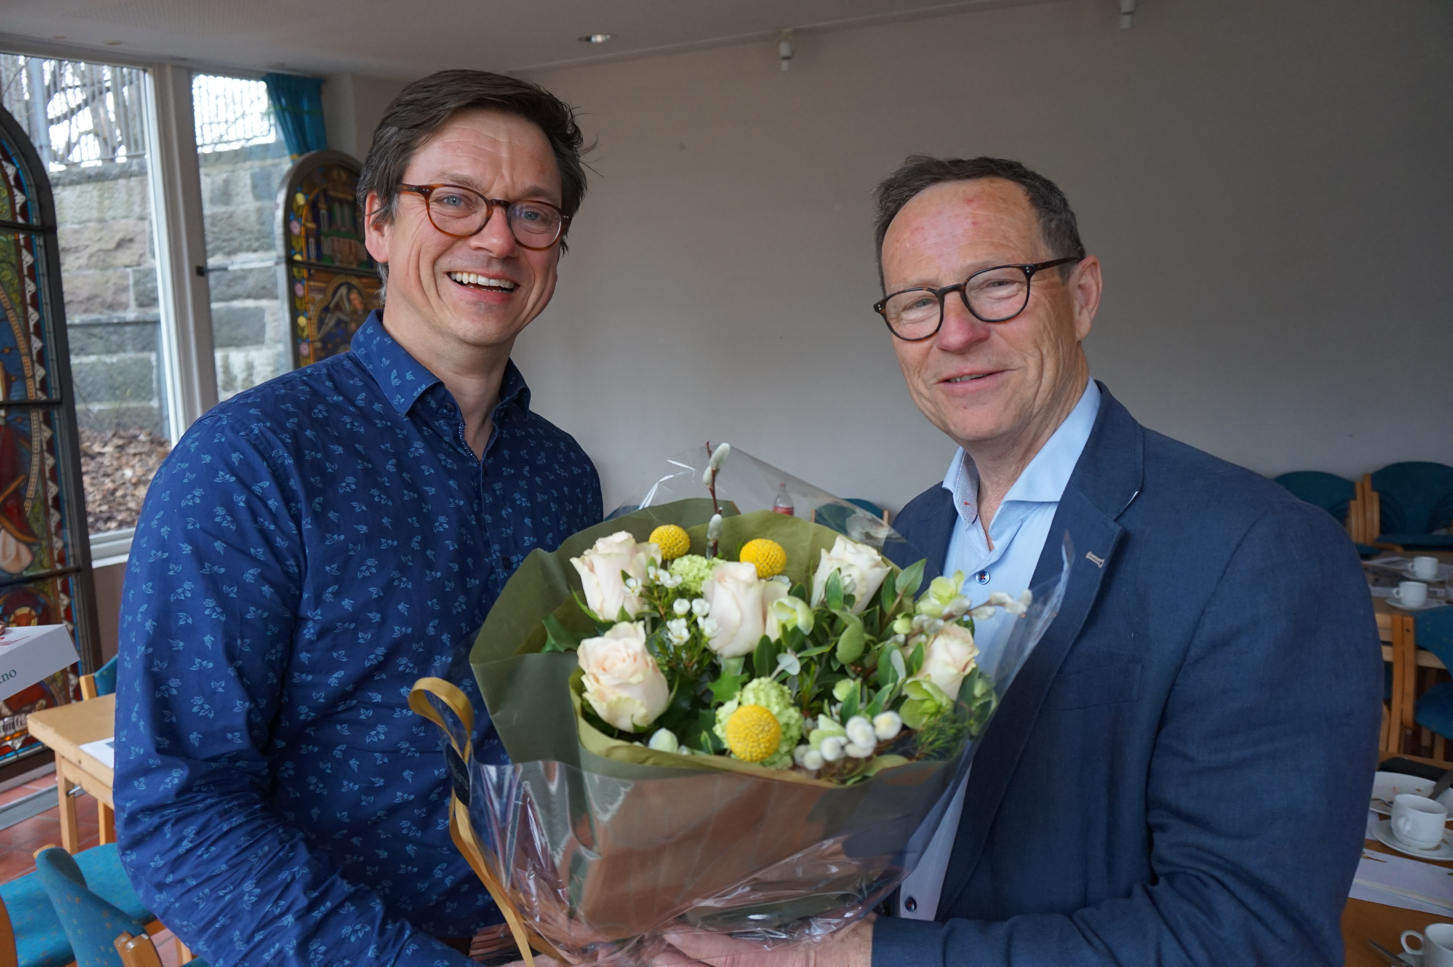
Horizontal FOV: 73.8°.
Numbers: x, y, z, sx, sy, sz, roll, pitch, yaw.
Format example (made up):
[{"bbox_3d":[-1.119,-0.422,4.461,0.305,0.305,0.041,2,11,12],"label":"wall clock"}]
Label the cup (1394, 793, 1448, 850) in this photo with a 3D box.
[{"bbox_3d":[1.190,0.589,1.670,0.096,0.069,0.073,-5,11,-35],"label":"cup"}]

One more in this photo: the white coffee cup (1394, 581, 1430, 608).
[{"bbox_3d":[2.215,0.361,3.144,0.096,0.069,0.073,3,9,15],"label":"white coffee cup"}]

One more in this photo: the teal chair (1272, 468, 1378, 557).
[{"bbox_3d":[2.591,0.394,4.282,0.460,0.850,0.520,4,9,22],"label":"teal chair"}]

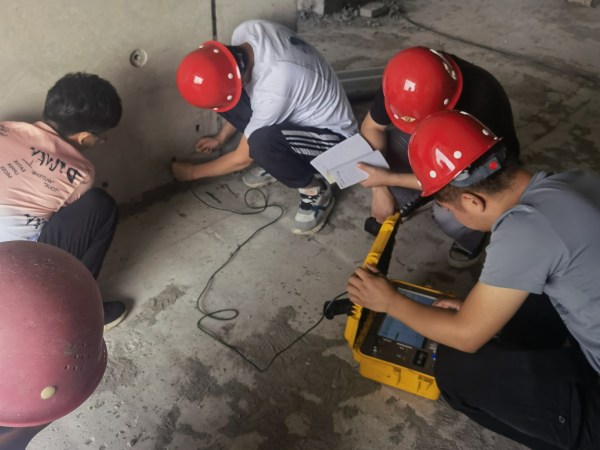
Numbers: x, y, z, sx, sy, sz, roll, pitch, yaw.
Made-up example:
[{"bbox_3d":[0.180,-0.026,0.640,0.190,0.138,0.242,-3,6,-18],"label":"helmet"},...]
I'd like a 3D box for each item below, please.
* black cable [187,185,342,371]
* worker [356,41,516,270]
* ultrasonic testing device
[{"bbox_3d":[-0.202,0.041,1.763,0.433,0.300,1.150,-8,39,-10],"label":"black cable"},{"bbox_3d":[0.525,-0.264,1.720,0.660,0.840,0.540,-25,45,-28],"label":"worker"},{"bbox_3d":[0.324,0.243,1.437,0.357,0.390,0.358,14,41,17],"label":"ultrasonic testing device"}]

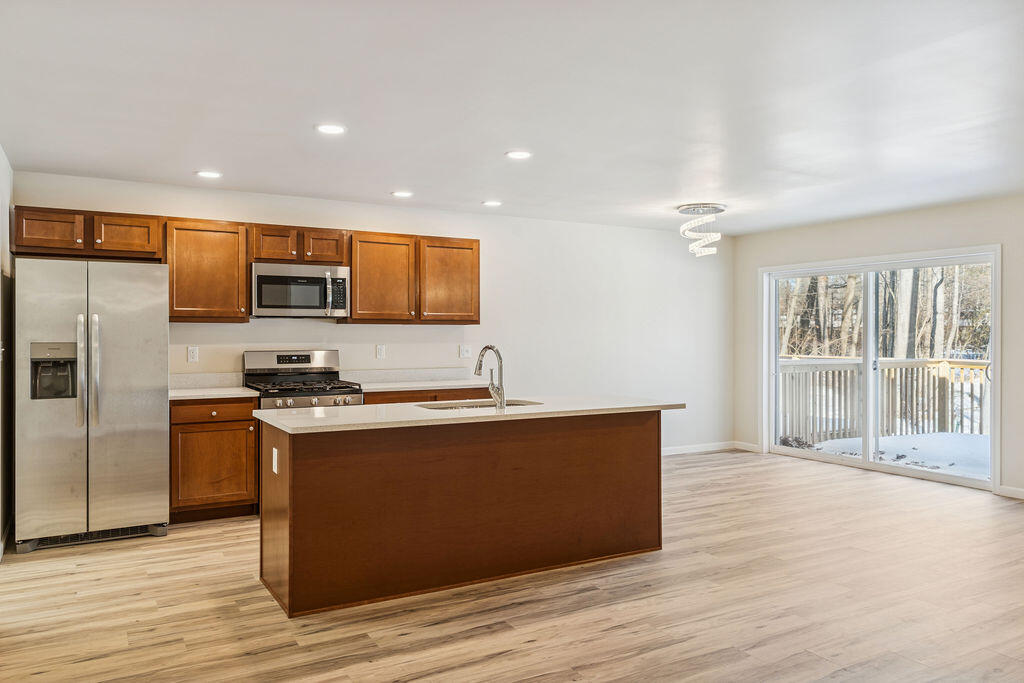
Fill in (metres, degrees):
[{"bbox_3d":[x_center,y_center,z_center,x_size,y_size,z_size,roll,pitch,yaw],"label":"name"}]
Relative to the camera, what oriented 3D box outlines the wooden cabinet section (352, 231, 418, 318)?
[{"bbox_3d":[-1.144,-0.537,6.101,0.566,0.706,0.319,0,0,-29],"label":"wooden cabinet section"}]

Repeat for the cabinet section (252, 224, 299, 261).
[{"bbox_3d":[-1.914,-0.765,5.670,0.345,0.242,0.319,0,0,-29],"label":"cabinet section"}]

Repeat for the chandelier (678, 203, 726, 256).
[{"bbox_3d":[1.680,-0.971,6.266,0.430,0.455,0.430,0,0,0],"label":"chandelier"}]

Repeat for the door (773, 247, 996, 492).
[{"bbox_3d":[3.538,0.251,7.076,0.100,2.045,2.420,0,0,-30],"label":"door"}]

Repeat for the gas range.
[{"bbox_3d":[-1.644,0.682,5.602,0.757,1.190,0.685,0,0,-30],"label":"gas range"}]

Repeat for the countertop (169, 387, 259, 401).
[{"bbox_3d":[-2.257,0.385,5.307,0.595,0.032,0.638,0,0,-30],"label":"countertop"}]

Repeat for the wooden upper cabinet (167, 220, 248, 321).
[{"bbox_3d":[-2.334,-0.523,5.433,0.590,0.760,0.335,0,0,-30],"label":"wooden upper cabinet"}]

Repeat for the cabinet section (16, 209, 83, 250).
[{"bbox_3d":[-3.200,-0.753,4.953,0.392,0.249,0.319,0,0,-29],"label":"cabinet section"}]

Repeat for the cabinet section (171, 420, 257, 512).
[{"bbox_3d":[-2.253,0.859,5.315,0.568,0.625,0.607,0,0,-29],"label":"cabinet section"}]

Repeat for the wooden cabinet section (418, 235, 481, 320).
[{"bbox_3d":[-0.621,-0.535,6.393,0.594,0.720,0.319,0,0,-29],"label":"wooden cabinet section"}]

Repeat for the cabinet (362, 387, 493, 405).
[{"bbox_3d":[-0.817,0.837,6.148,1.207,0.877,0.608,0,0,-30],"label":"cabinet"}]

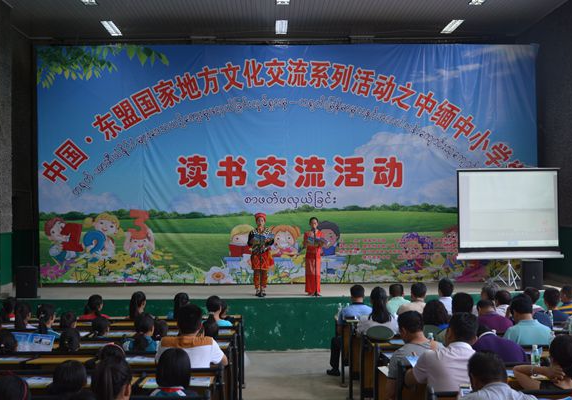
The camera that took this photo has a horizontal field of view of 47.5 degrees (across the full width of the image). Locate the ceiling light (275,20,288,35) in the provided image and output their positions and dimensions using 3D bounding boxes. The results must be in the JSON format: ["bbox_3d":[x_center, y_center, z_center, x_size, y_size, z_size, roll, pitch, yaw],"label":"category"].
[{"bbox_3d":[-0.103,-4.250,15.900,0.300,0.080,1.200,0,-1,-2],"label":"ceiling light"}]

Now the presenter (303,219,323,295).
[{"bbox_3d":[0.540,1.127,12.900,0.420,1.580,0.360,0,-1,0],"label":"presenter"}]

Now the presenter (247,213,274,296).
[{"bbox_3d":[-0.516,1.113,13.150,0.560,1.700,0.420,0,-1,-2],"label":"presenter"}]

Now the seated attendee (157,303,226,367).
[{"bbox_3d":[-0.658,1.334,4.700,0.520,1.200,0.750,0,-1,-2],"label":"seated attendee"}]

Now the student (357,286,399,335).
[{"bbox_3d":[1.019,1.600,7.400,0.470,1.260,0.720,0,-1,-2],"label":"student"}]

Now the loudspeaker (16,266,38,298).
[{"bbox_3d":[-5.150,1.640,12.920,0.390,0.610,0.370,0,-1,-15],"label":"loudspeaker"}]

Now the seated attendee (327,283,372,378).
[{"bbox_3d":[0.870,1.810,8.950,0.560,1.310,0.750,0,-1,-3],"label":"seated attendee"}]

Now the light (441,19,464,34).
[{"bbox_3d":[4.066,-4.265,15.900,0.300,0.080,1.200,0,-1,-2],"label":"light"}]

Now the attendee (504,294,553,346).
[{"bbox_3d":[2.280,1.530,6.200,0.520,1.300,0.780,0,-1,-3],"label":"attendee"}]

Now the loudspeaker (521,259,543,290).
[{"bbox_3d":[5.060,1.500,13.300,0.390,0.610,0.370,-1,-1,12],"label":"loudspeaker"}]

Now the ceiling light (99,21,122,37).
[{"bbox_3d":[-3.945,-3.910,14.750,0.280,0.090,1.200,0,-1,-2],"label":"ceiling light"}]

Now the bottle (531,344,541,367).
[{"bbox_3d":[1.710,1.099,4.450,0.065,0.215,0.065,0,-1,-2],"label":"bottle"}]

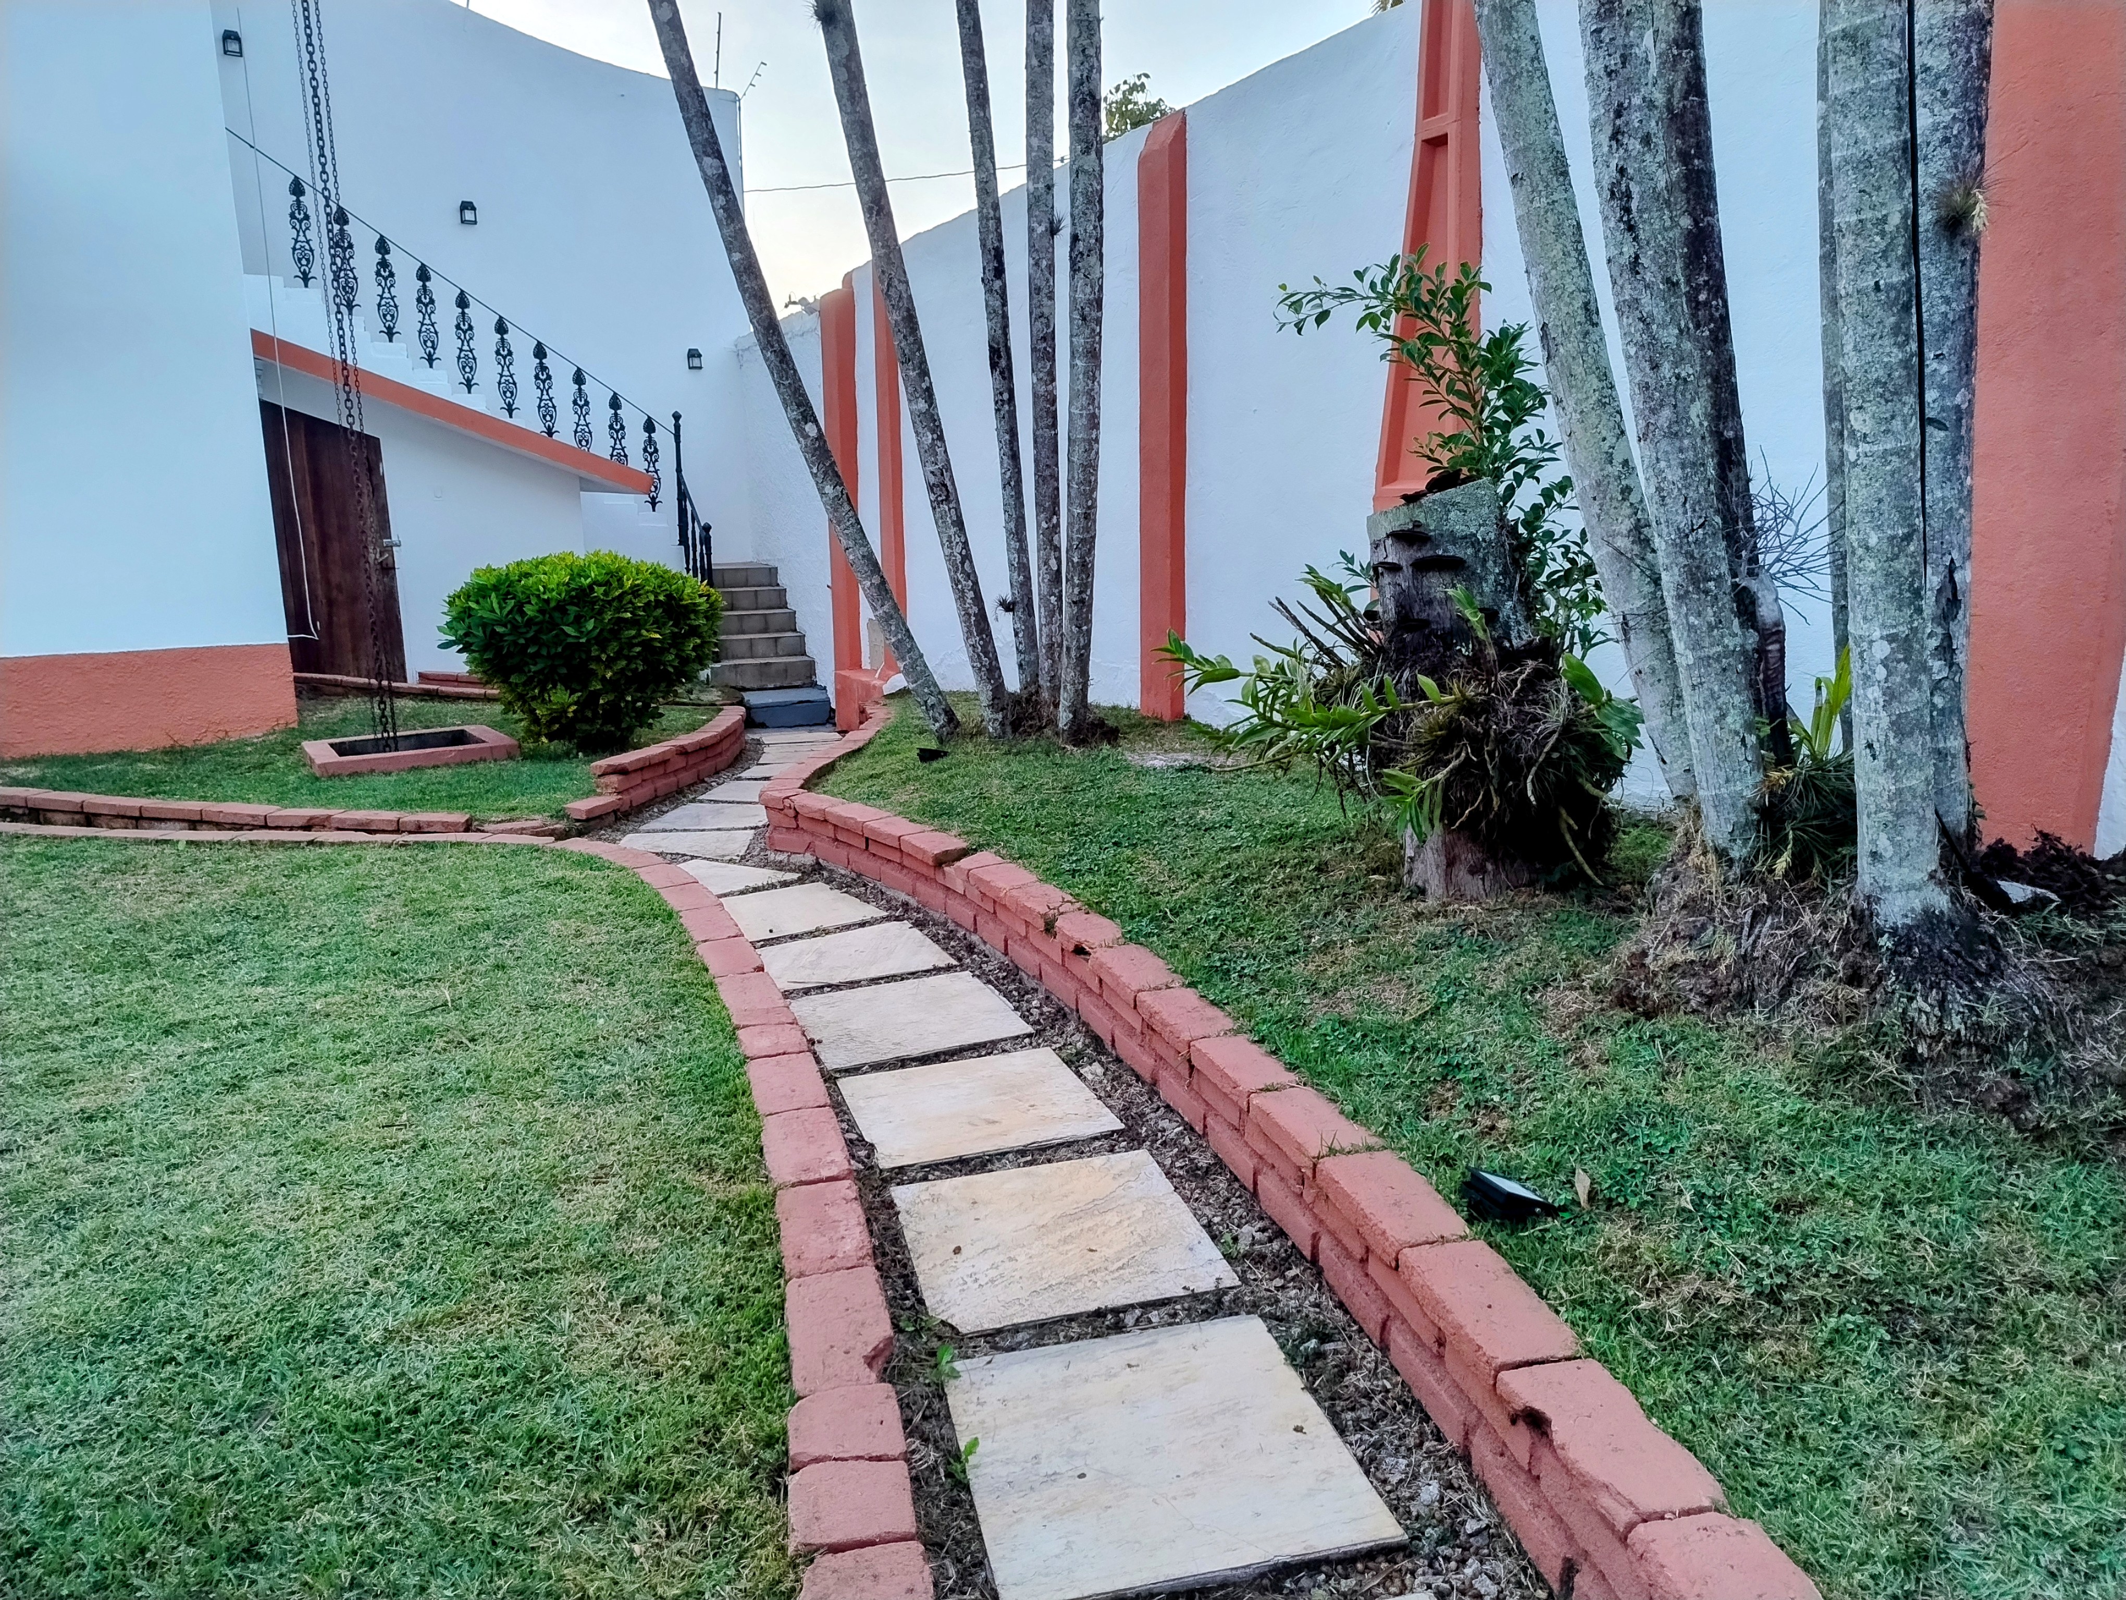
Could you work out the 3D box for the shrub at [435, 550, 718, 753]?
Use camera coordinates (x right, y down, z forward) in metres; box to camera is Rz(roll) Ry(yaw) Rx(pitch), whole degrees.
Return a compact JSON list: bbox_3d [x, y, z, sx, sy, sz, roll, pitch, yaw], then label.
[{"bbox_3d":[-2.480,-0.791,7.600,1.360,0.980,1.300,-5,12,-20],"label":"shrub"}]

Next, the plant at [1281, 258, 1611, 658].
[{"bbox_3d":[1.075,-0.981,4.200,0.880,1.100,0.750,-1,11,0],"label":"plant"}]

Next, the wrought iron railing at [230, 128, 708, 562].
[{"bbox_3d":[-4.069,-2.876,10.177,3.000,3.200,1.100,-6,12,-24],"label":"wrought iron railing"}]

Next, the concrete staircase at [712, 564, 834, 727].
[{"bbox_3d":[-2.388,-1.198,11.135,0.820,1.050,2.200,-5,12,-20],"label":"concrete staircase"}]

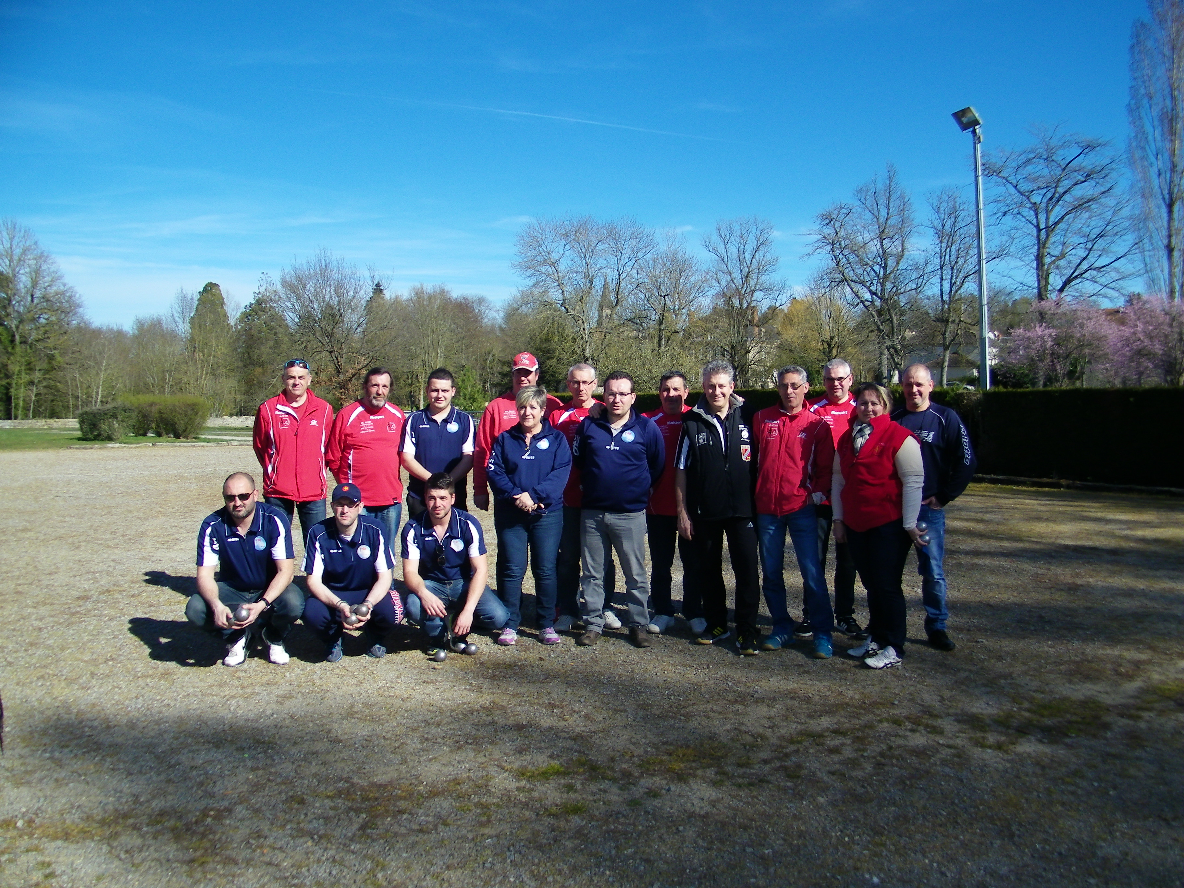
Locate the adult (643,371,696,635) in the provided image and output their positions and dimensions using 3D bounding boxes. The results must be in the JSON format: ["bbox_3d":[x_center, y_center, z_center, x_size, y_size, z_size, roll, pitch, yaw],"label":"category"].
[{"bbox_3d":[0.570,0.374,6.450,0.540,1.750,0.340,0,3,7],"label":"adult"}]

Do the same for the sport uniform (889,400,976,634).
[{"bbox_3d":[2.081,0.458,5.960,0.610,1.450,0.340,0,2,9],"label":"sport uniform"}]

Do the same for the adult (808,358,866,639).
[{"bbox_3d":[1.589,0.344,6.383,0.540,1.835,0.360,0,3,9],"label":"adult"}]

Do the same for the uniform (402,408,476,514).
[{"bbox_3d":[-1.026,0.434,6.380,0.500,1.400,0.320,-1,2,-10],"label":"uniform"}]

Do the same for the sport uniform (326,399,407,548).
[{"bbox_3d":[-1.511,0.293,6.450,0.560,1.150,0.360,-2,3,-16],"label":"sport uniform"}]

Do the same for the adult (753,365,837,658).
[{"bbox_3d":[1.254,0.399,5.955,0.520,1.765,0.400,1,3,18],"label":"adult"}]

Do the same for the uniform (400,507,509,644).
[{"bbox_3d":[-0.873,0.818,6.065,0.660,0.848,0.660,0,3,-10],"label":"uniform"}]

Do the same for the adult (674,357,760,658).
[{"bbox_3d":[0.786,0.377,5.960,0.550,1.790,0.360,-1,2,-3],"label":"adult"}]

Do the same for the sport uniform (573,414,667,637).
[{"bbox_3d":[0.168,0.488,6.120,0.590,1.430,0.350,0,2,5],"label":"sport uniform"}]

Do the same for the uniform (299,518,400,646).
[{"bbox_3d":[-1.489,0.849,5.920,0.620,0.840,0.620,-1,2,-11],"label":"uniform"}]

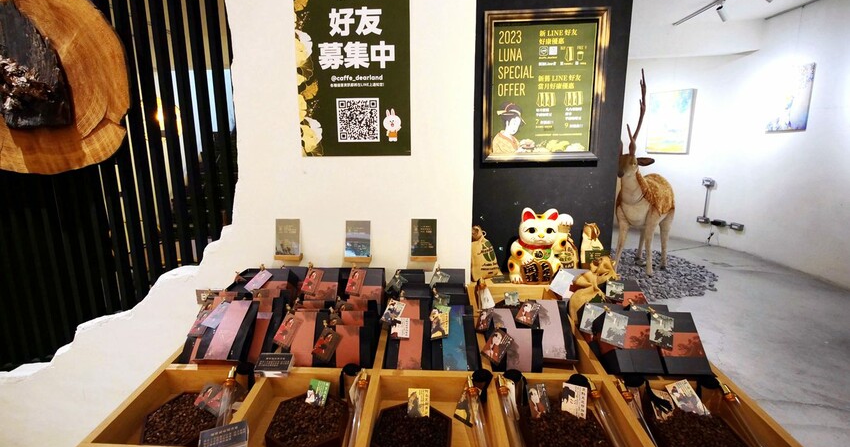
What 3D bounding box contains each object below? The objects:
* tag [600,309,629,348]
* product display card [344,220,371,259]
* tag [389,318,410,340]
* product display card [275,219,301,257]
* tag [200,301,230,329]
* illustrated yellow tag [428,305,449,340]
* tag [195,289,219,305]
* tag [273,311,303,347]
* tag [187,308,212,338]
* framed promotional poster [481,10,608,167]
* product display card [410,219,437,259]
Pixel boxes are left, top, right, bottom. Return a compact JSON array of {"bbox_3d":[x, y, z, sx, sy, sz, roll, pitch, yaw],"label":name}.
[{"bbox_3d":[0.500,0.280,0.905,0.055,0.085,0.006,9,-25,26],"label":"tag"},{"bbox_3d":[-0.258,0.061,1.328,0.097,0.143,0.010,0,3,5],"label":"product display card"},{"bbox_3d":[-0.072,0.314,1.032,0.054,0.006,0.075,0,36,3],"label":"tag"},{"bbox_3d":[-0.538,0.055,1.352,0.097,0.143,0.010,0,3,5],"label":"product display card"},{"bbox_3d":[-0.628,0.281,1.055,0.054,0.006,0.088,13,40,18],"label":"tag"},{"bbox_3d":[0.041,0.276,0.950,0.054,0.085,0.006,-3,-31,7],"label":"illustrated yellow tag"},{"bbox_3d":[-0.649,0.222,1.030,0.080,0.054,0.006,2,-21,-7],"label":"tag"},{"bbox_3d":[-0.379,0.296,0.950,0.054,0.085,0.006,23,-22,0],"label":"tag"},{"bbox_3d":[-0.685,0.308,1.065,0.054,0.006,0.088,-2,44,14],"label":"tag"},{"bbox_3d":[0.413,-0.473,1.202,0.405,0.507,0.030,0,10,5],"label":"framed promotional poster"},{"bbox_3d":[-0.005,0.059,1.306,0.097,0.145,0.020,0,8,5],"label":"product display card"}]

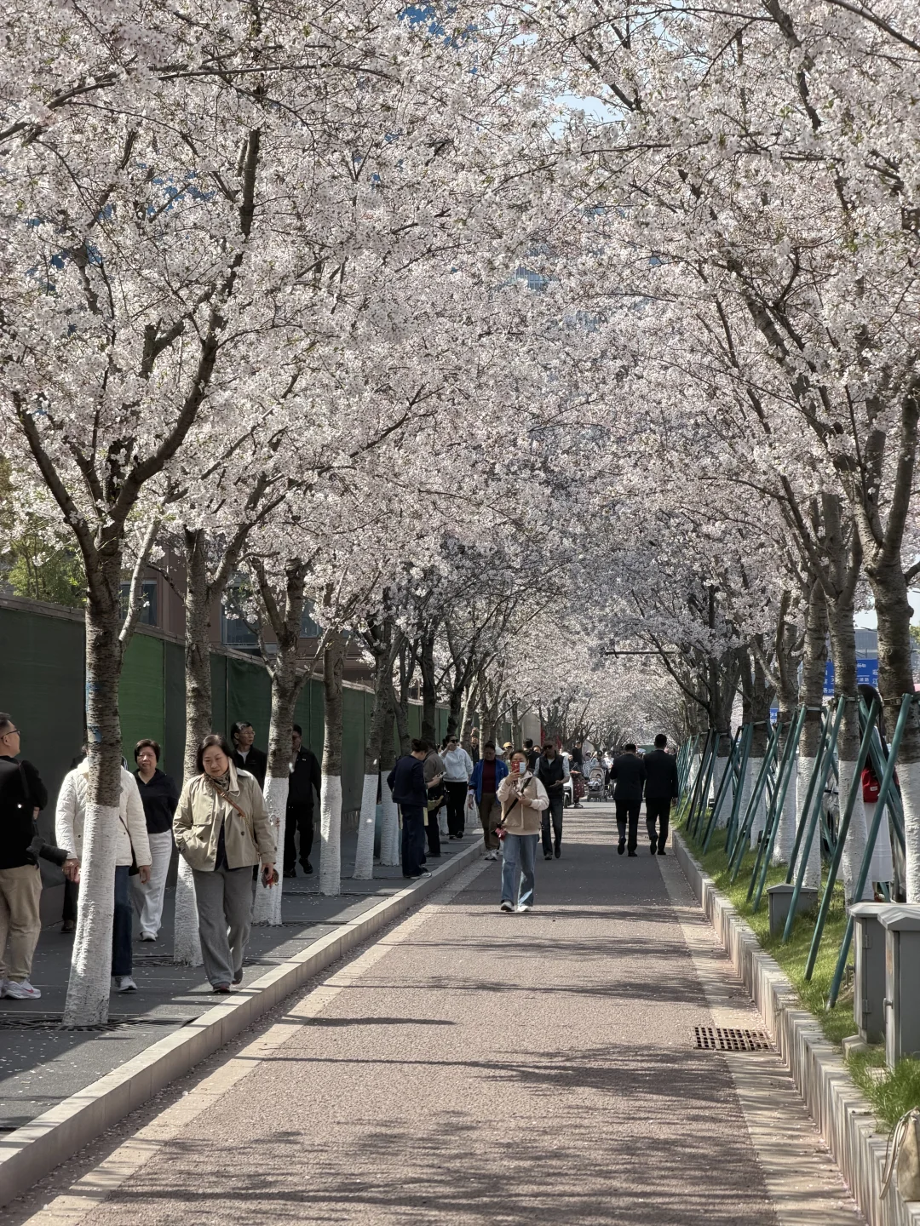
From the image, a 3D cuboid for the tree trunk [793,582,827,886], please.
[{"bbox_3d":[3.094,1.083,31.300,0.300,2.700,0.260,0,-2,3],"label":"tree trunk"}]

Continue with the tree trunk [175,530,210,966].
[{"bbox_3d":[-1.788,0.901,23.700,0.235,2.923,0.215,0,-2,3],"label":"tree trunk"}]

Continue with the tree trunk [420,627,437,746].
[{"bbox_3d":[-0.468,1.845,53.300,0.260,3.272,0.240,0,-2,3],"label":"tree trunk"}]

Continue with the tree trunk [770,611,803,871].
[{"bbox_3d":[3.661,1.417,39.700,0.320,2.824,0.290,0,-2,3],"label":"tree trunk"}]

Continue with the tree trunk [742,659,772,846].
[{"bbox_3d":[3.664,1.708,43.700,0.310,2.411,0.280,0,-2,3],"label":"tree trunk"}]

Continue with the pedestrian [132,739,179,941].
[{"bbox_3d":[-2.361,1.724,26.900,0.470,1.535,0.420,0,-2,3],"label":"pedestrian"}]

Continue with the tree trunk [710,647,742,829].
[{"bbox_3d":[4.203,1.984,56.000,0.430,2.832,0.360,0,-2,3],"label":"tree trunk"}]

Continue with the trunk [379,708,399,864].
[{"bbox_3d":[-0.876,2.118,43.500,0.240,1.988,0.230,0,-2,3],"label":"trunk"}]

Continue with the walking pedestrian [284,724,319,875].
[{"bbox_3d":[-1.833,2.119,40.233,0.520,1.720,0.440,0,-2,7],"label":"walking pedestrian"}]

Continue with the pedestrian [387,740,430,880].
[{"bbox_3d":[-0.567,2.194,39.930,0.460,1.580,0.540,2,-3,-37],"label":"pedestrian"}]

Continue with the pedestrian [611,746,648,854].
[{"bbox_3d":[2.529,2.796,53.133,0.550,1.690,0.440,0,-2,2],"label":"pedestrian"}]

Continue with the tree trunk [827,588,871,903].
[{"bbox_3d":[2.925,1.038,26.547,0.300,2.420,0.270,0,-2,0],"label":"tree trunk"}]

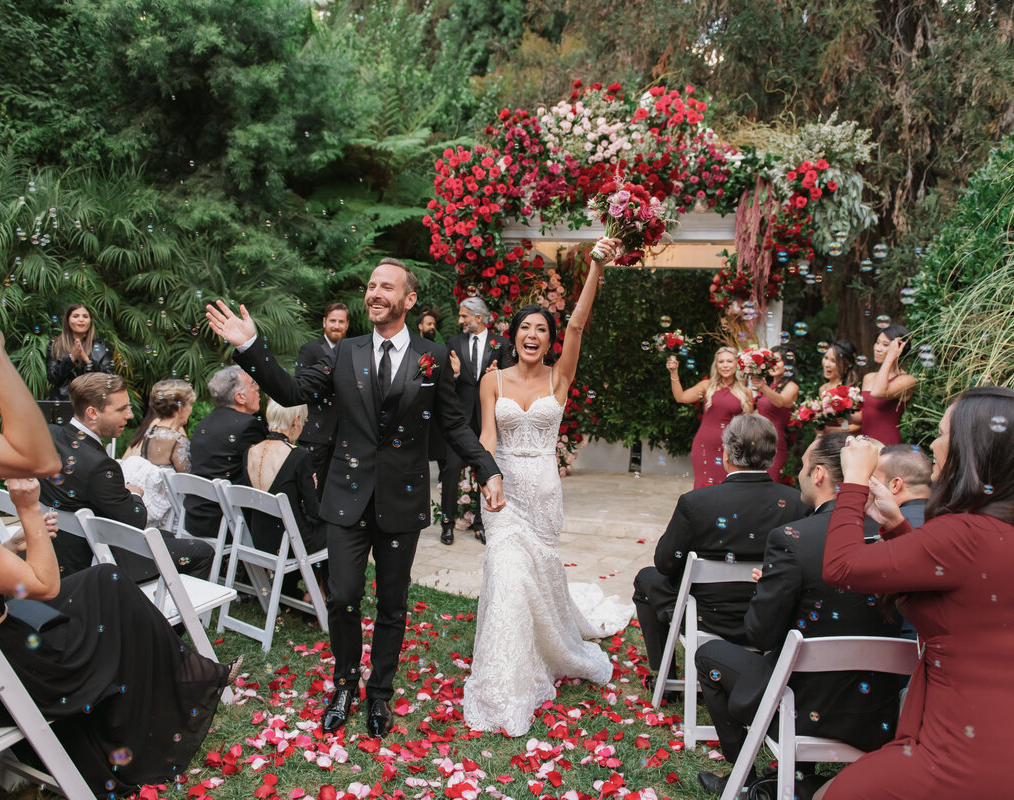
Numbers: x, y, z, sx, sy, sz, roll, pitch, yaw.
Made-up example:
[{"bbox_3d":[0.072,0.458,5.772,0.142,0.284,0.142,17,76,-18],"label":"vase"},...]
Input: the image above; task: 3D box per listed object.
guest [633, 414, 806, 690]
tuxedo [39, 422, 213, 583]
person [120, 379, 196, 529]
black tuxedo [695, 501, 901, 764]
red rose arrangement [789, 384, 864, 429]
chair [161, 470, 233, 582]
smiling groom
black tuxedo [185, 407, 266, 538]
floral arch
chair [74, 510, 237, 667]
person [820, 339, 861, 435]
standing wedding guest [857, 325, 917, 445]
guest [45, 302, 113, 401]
[{"bbox_3d":[0.903,0.701,3.385,0.620,1.300,0.700,3,3,-5],"label":"guest"},{"bbox_3d":[-1.699,0.635,3.609,0.750,1.050,0.520,0,6,-30],"label":"tuxedo"},{"bbox_3d":[-1.852,0.500,4.692,0.470,1.210,0.780,8,7,40],"label":"person"},{"bbox_3d":[0.949,0.807,2.688,0.570,0.970,0.700,2,3,-12],"label":"black tuxedo"},{"bbox_3d":[2.011,0.032,5.023,0.460,0.280,0.330,4,3,22],"label":"red rose arrangement"},{"bbox_3d":[-1.567,0.769,4.354,0.450,0.775,0.450,5,4,31],"label":"chair"},{"bbox_3d":[-0.597,0.354,3.141,1.120,1.850,0.580,2,3,-12],"label":"smiling groom"},{"bbox_3d":[-1.435,0.560,4.454,0.520,1.080,0.750,7,6,38],"label":"black tuxedo"},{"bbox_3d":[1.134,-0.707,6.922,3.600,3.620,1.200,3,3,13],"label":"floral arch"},{"bbox_3d":[-1.396,0.844,3.224,0.450,0.775,0.450,5,4,33],"label":"chair"},{"bbox_3d":[2.222,0.430,5.482,0.420,1.679,0.430,-1,5,-40],"label":"person"},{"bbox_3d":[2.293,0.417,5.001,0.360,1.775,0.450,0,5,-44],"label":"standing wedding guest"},{"bbox_3d":[-3.230,0.136,6.019,0.520,1.720,0.420,1,3,-30],"label":"guest"}]

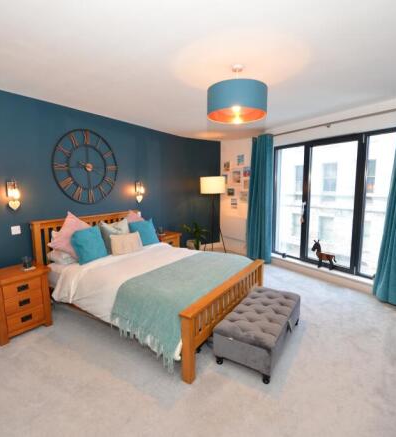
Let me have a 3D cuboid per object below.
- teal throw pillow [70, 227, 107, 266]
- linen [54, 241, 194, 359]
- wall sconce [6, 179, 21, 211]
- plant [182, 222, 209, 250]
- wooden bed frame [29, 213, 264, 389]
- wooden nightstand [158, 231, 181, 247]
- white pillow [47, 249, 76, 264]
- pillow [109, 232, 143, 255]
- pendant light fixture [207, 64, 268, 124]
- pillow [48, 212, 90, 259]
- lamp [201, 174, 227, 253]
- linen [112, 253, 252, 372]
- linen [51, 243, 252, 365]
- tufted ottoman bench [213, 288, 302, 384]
[{"bbox_3d":[-1.356,0.336,3.177,0.150,0.420,0.420,-20,-1,28],"label":"teal throw pillow"},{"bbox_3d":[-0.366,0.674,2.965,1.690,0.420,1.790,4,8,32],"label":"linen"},{"bbox_3d":[-2.006,-0.261,2.783,0.140,0.320,0.110,4,8,32],"label":"wall sconce"},{"bbox_3d":[-0.041,0.454,4.960,0.480,0.700,0.480,-1,7,0],"label":"plant"},{"bbox_3d":[-0.508,0.557,3.037,2.119,1.079,1.645,4,8,32],"label":"wooden bed frame"},{"bbox_3d":[-0.623,0.579,4.549,0.460,0.590,0.530,4,8,32],"label":"wooden nightstand"},{"bbox_3d":[-1.353,0.396,3.075,0.470,0.170,0.670,4,8,32],"label":"white pillow"},{"bbox_3d":[-0.952,0.310,3.370,0.120,0.270,0.450,-17,-5,38],"label":"pillow"},{"bbox_3d":[0.336,-1.084,2.172,0.490,0.400,0.490,-1,7,0],"label":"pendant light fixture"},{"bbox_3d":[-1.543,0.220,3.079,0.150,0.440,0.440,-5,-28,27],"label":"pillow"},{"bbox_3d":[0.310,-0.019,5.085,0.500,1.619,0.500,-1,7,0],"label":"lamp"},{"bbox_3d":[-0.036,0.771,2.766,0.840,0.520,1.740,4,8,32],"label":"linen"},{"bbox_3d":[-0.366,0.684,2.966,1.690,0.440,1.790,4,8,32],"label":"linen"},{"bbox_3d":[0.600,0.989,2.365,0.464,0.355,1.038,4,8,32],"label":"tufted ottoman bench"}]

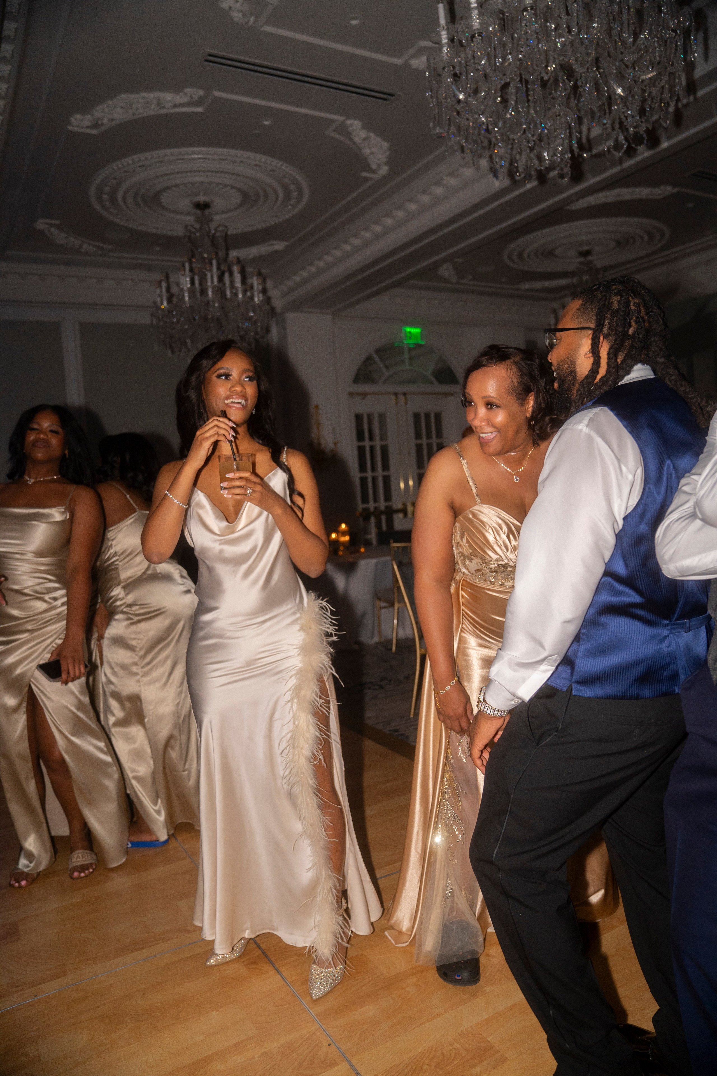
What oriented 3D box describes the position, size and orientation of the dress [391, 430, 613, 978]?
[{"bbox_3d":[0.392,0.446,2.225,0.660,1.480,0.450,-4,5,5],"label":"dress"}]

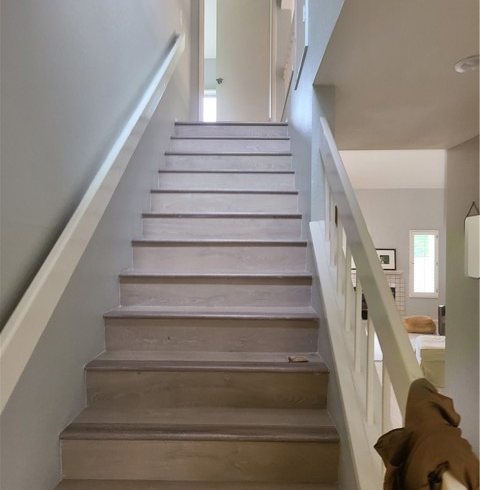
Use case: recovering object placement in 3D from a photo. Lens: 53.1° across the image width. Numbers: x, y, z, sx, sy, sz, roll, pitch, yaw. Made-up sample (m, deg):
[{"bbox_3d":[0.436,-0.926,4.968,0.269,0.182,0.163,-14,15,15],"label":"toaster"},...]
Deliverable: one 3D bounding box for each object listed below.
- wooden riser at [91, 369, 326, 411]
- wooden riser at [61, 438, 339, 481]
[{"bbox_3d":[-0.146,0.640,2.125,1.059,0.160,0.022,0,0,1],"label":"wooden riser"},{"bbox_3d":[-0.153,0.825,1.849,1.059,0.160,0.022,0,0,1],"label":"wooden riser"}]

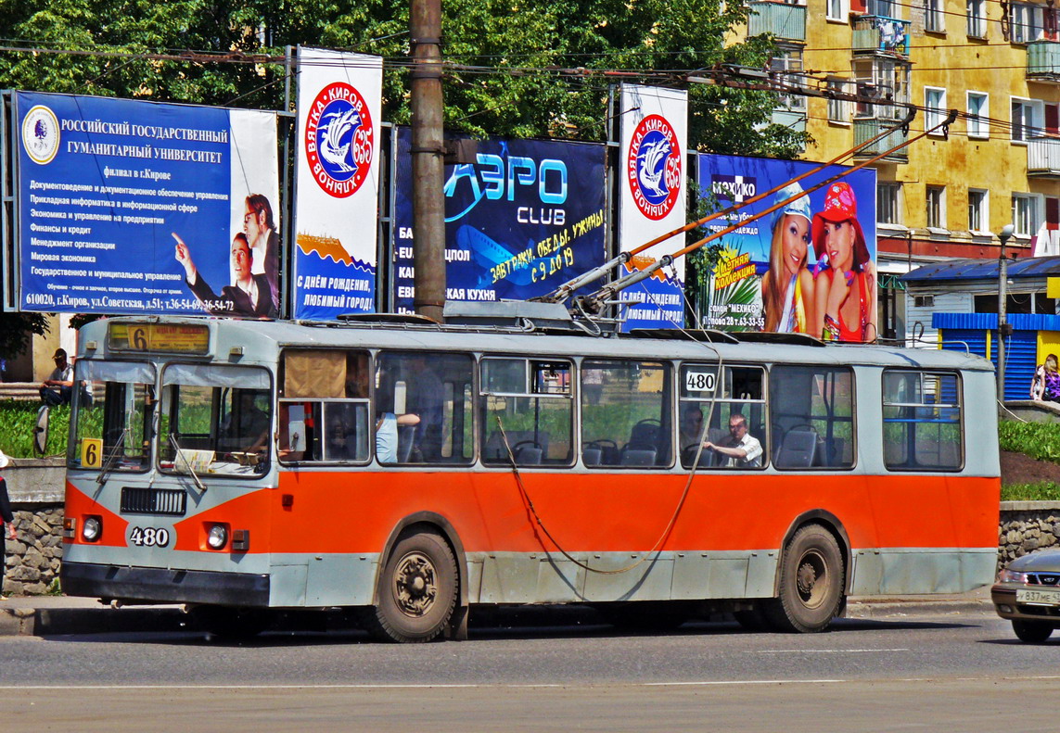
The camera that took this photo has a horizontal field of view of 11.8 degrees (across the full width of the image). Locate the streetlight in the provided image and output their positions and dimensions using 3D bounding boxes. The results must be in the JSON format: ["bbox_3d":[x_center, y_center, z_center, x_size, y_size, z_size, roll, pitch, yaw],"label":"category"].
[{"bbox_3d":[8.148,-0.774,88.000,0.280,3.380,0.280,1,0,0],"label":"streetlight"}]

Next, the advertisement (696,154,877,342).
[{"bbox_3d":[4.309,-1.948,86.357,0.200,3.030,6.060,0,-1,33],"label":"advertisement"}]

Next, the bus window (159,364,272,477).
[{"bbox_3d":[-2.782,0.479,45.185,1.150,0.960,0.080,1,-5,34],"label":"bus window"}]

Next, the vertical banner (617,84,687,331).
[{"bbox_3d":[1.941,-2.532,83.056,0.200,4.005,2.184,0,0,31],"label":"vertical banner"}]

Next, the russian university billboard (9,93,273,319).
[{"bbox_3d":[-5.437,-2.243,72.592,0.200,3.030,6.060,0,-1,33],"label":"russian university billboard"}]

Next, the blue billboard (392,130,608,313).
[{"bbox_3d":[-0.484,-2.077,79.599,0.200,3.030,6.060,0,-1,32],"label":"blue billboard"}]

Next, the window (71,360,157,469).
[{"bbox_3d":[-3.752,0.446,45.967,0.080,0.960,1.110,9,-5,-44],"label":"window"}]

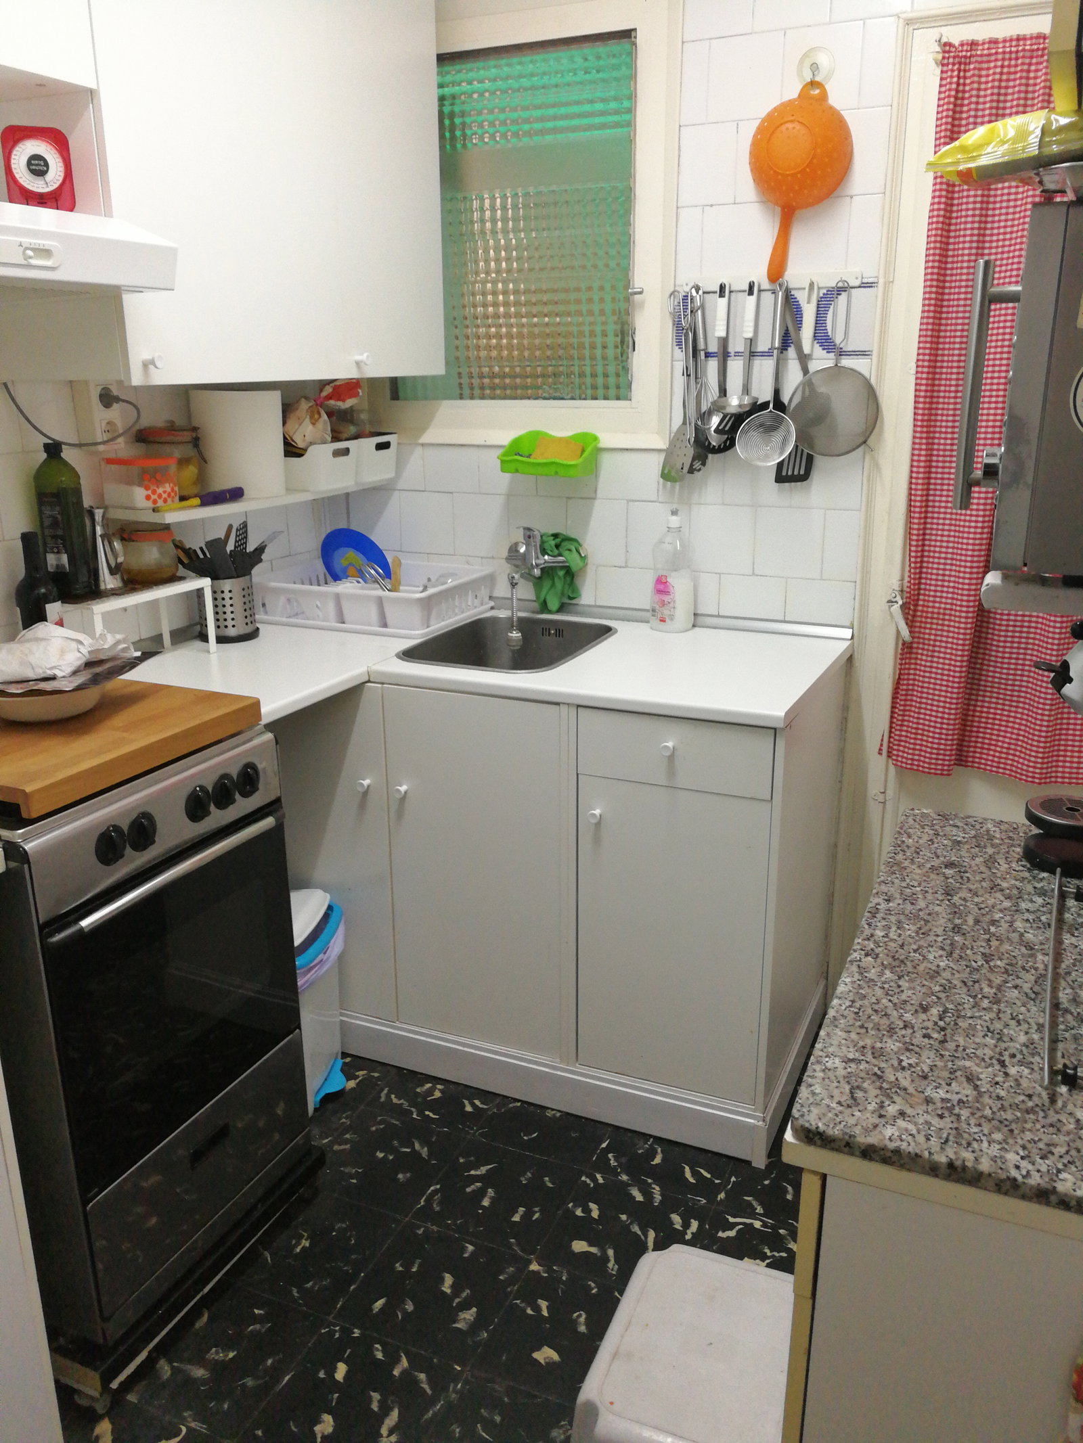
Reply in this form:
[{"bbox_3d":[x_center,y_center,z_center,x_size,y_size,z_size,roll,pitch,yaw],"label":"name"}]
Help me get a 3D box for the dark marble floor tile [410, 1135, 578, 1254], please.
[{"bbox_3d":[-0.076,0.885,2.105,0.249,0.008,0.249,8,18,23],"label":"dark marble floor tile"}]

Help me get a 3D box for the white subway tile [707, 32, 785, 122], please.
[{"bbox_3d":[0.399,-1.257,2.201,0.150,0.150,0.010,7,20,24],"label":"white subway tile"}]

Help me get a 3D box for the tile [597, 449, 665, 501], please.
[{"bbox_3d":[0.195,-0.556,2.537,0.148,0.113,0.010,7,19,23],"label":"tile"}]

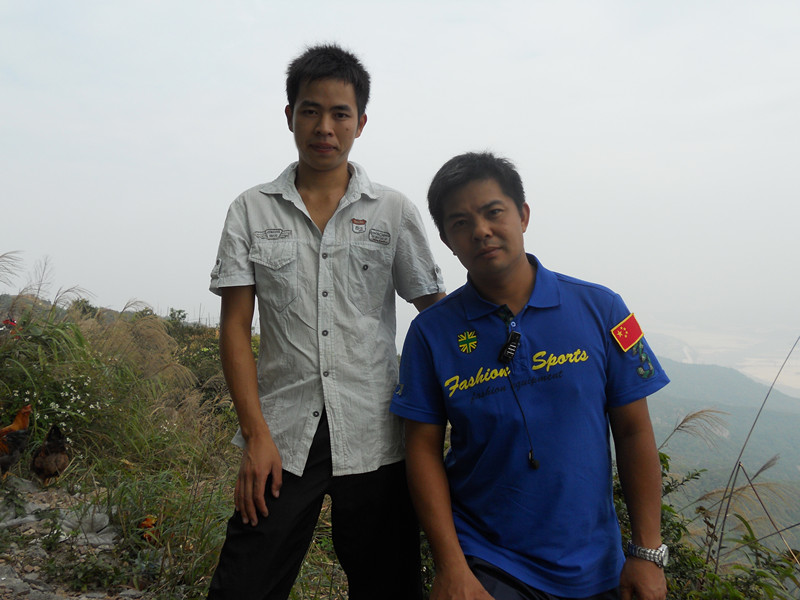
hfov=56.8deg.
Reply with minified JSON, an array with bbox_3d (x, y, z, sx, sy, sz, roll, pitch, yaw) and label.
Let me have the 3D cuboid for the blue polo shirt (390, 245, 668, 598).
[{"bbox_3d":[0.250,0.242,1.430,0.530,0.650,0.290,-6,7,16],"label":"blue polo shirt"}]

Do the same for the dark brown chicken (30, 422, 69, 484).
[{"bbox_3d":[-1.985,0.865,4.200,0.210,0.350,0.380,-1,3,-29],"label":"dark brown chicken"}]

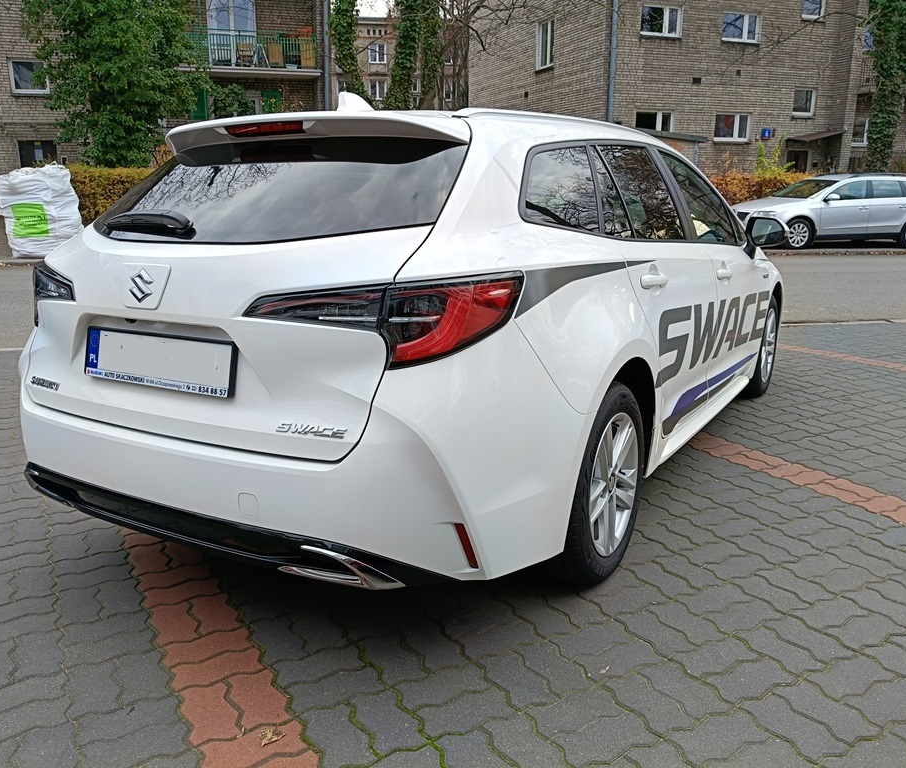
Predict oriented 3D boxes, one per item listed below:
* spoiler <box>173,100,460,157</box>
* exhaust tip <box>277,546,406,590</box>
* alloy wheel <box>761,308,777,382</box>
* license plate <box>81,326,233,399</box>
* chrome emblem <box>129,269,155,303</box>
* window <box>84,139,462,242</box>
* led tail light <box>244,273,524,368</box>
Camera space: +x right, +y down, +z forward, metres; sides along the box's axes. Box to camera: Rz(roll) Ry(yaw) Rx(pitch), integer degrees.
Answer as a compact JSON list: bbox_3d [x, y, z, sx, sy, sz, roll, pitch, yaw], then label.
[{"bbox_3d":[-0.458,-0.733,2.223,1.140,0.125,0.310,7,15,30],"label":"spoiler"},{"bbox_3d":[-0.262,0.405,1.718,0.340,0.100,0.100,5,14,21],"label":"exhaust tip"},{"bbox_3d":[1.815,-0.237,4.636,0.190,0.440,0.440,7,15,30],"label":"alloy wheel"},{"bbox_3d":[-0.734,-0.059,1.900,0.530,0.130,0.022,7,3,30],"label":"license plate"},{"bbox_3d":[-0.745,-0.236,1.844,0.092,0.086,0.014,7,4,30],"label":"chrome emblem"},{"bbox_3d":[-0.554,-0.521,2.106,1.260,0.100,0.510,7,52,30],"label":"window"},{"bbox_3d":[-0.163,-0.150,1.702,0.602,0.190,0.236,4,14,17],"label":"led tail light"}]

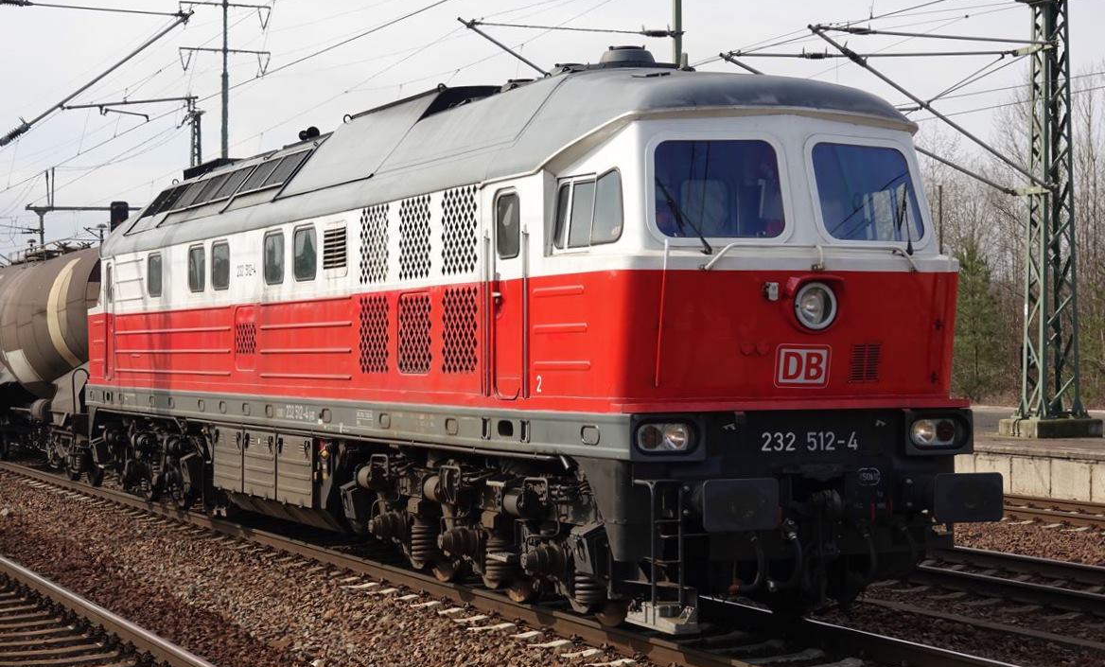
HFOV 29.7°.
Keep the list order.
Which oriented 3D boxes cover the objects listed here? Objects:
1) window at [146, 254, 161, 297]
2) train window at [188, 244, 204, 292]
[{"bbox_3d":[-5.027,-0.736,26.527,0.060,0.555,0.790,0,-1,-23],"label":"window"},{"bbox_3d":[-4.145,-0.755,24.484,0.060,0.563,0.780,0,-1,-23],"label":"train window"}]

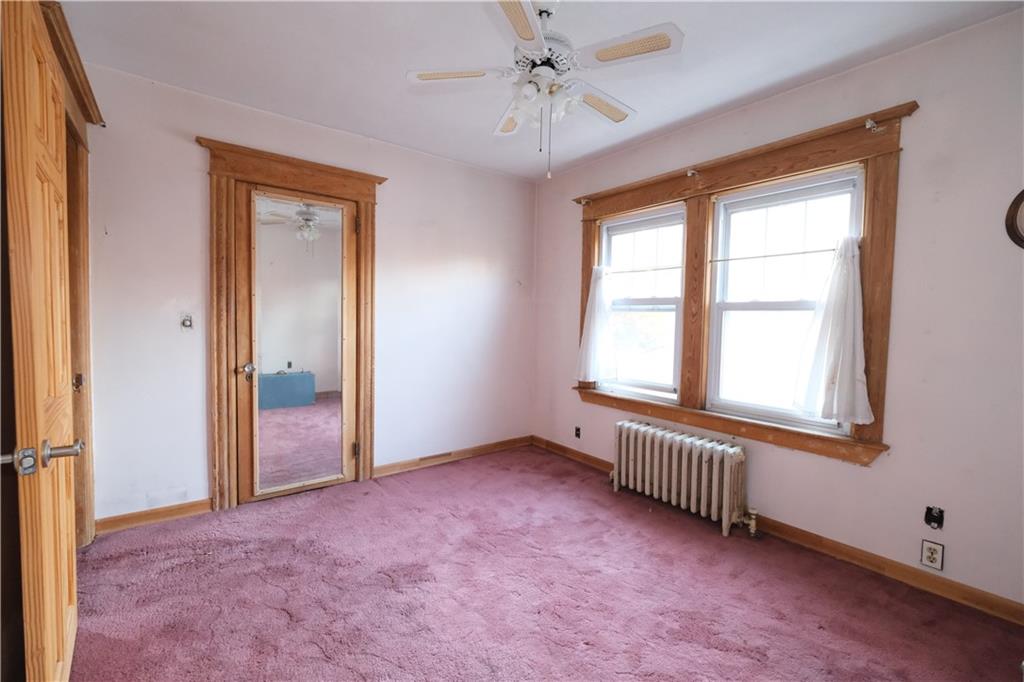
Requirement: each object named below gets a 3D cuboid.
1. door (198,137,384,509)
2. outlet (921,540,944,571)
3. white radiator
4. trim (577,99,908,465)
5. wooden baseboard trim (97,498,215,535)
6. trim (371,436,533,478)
[{"bbox_3d":[-1.387,-0.071,2.846,1.110,2.196,0.102,-1,3,-38],"label":"door"},{"bbox_3d":[1.912,0.974,1.940,0.012,0.113,0.071,-1,3,-38],"label":"outlet"},{"bbox_3d":[1.043,0.836,2.764,0.184,0.504,0.824,-1,3,-38],"label":"white radiator"},{"bbox_3d":[1.193,-0.295,2.823,0.102,1.696,2.108,-1,3,-38],"label":"trim"},{"bbox_3d":[-2.010,0.993,2.421,0.510,0.090,0.020,-1,3,-38],"label":"wooden baseboard trim"},{"bbox_3d":[-0.412,0.974,3.663,1.556,0.090,0.020,-1,3,-38],"label":"trim"}]

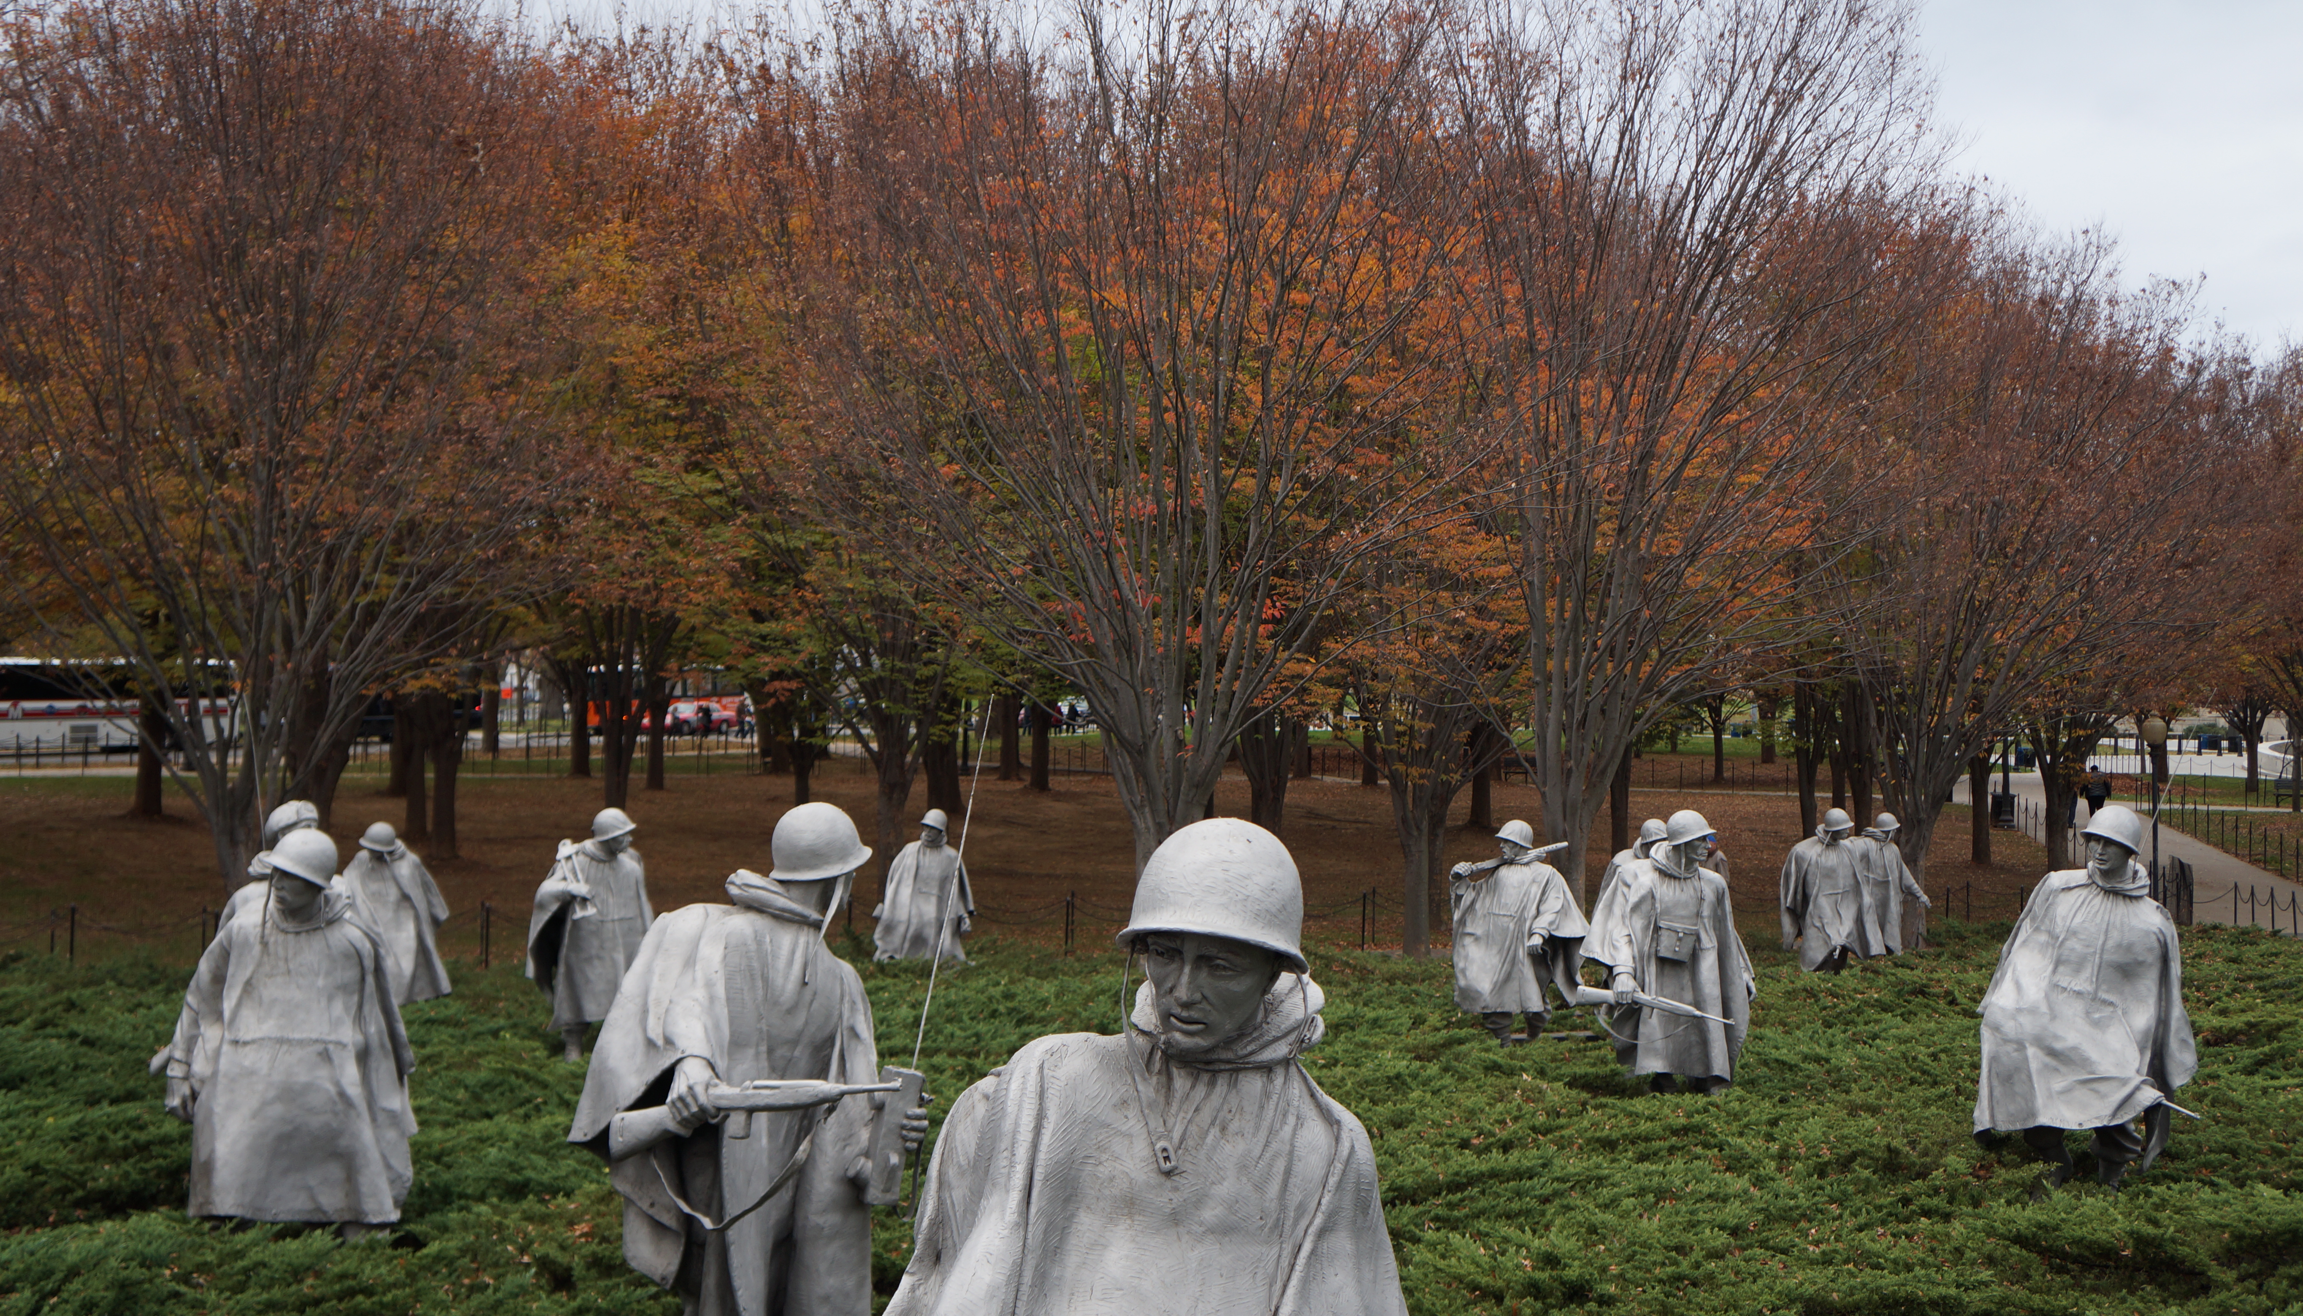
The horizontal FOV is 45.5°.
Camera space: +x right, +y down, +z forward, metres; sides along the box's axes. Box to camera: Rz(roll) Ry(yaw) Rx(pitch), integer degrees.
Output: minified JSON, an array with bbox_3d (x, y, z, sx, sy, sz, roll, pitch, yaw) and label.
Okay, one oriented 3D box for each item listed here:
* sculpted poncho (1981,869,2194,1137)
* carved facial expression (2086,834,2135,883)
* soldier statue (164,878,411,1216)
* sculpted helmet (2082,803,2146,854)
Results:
[{"bbox_3d":[5.158,1.895,15.200,1.150,1.480,0.800,-1,-2,23],"label":"sculpted poncho"},{"bbox_3d":[5.285,1.105,15.150,0.200,0.270,0.220,2,-3,-43],"label":"carved facial expression"},{"bbox_3d":[-4.201,1.907,13.400,1.180,1.800,0.780,0,-2,-6],"label":"soldier statue"},{"bbox_3d":[5.322,0.945,15.200,0.345,0.245,0.300,21,-16,-41],"label":"sculpted helmet"}]

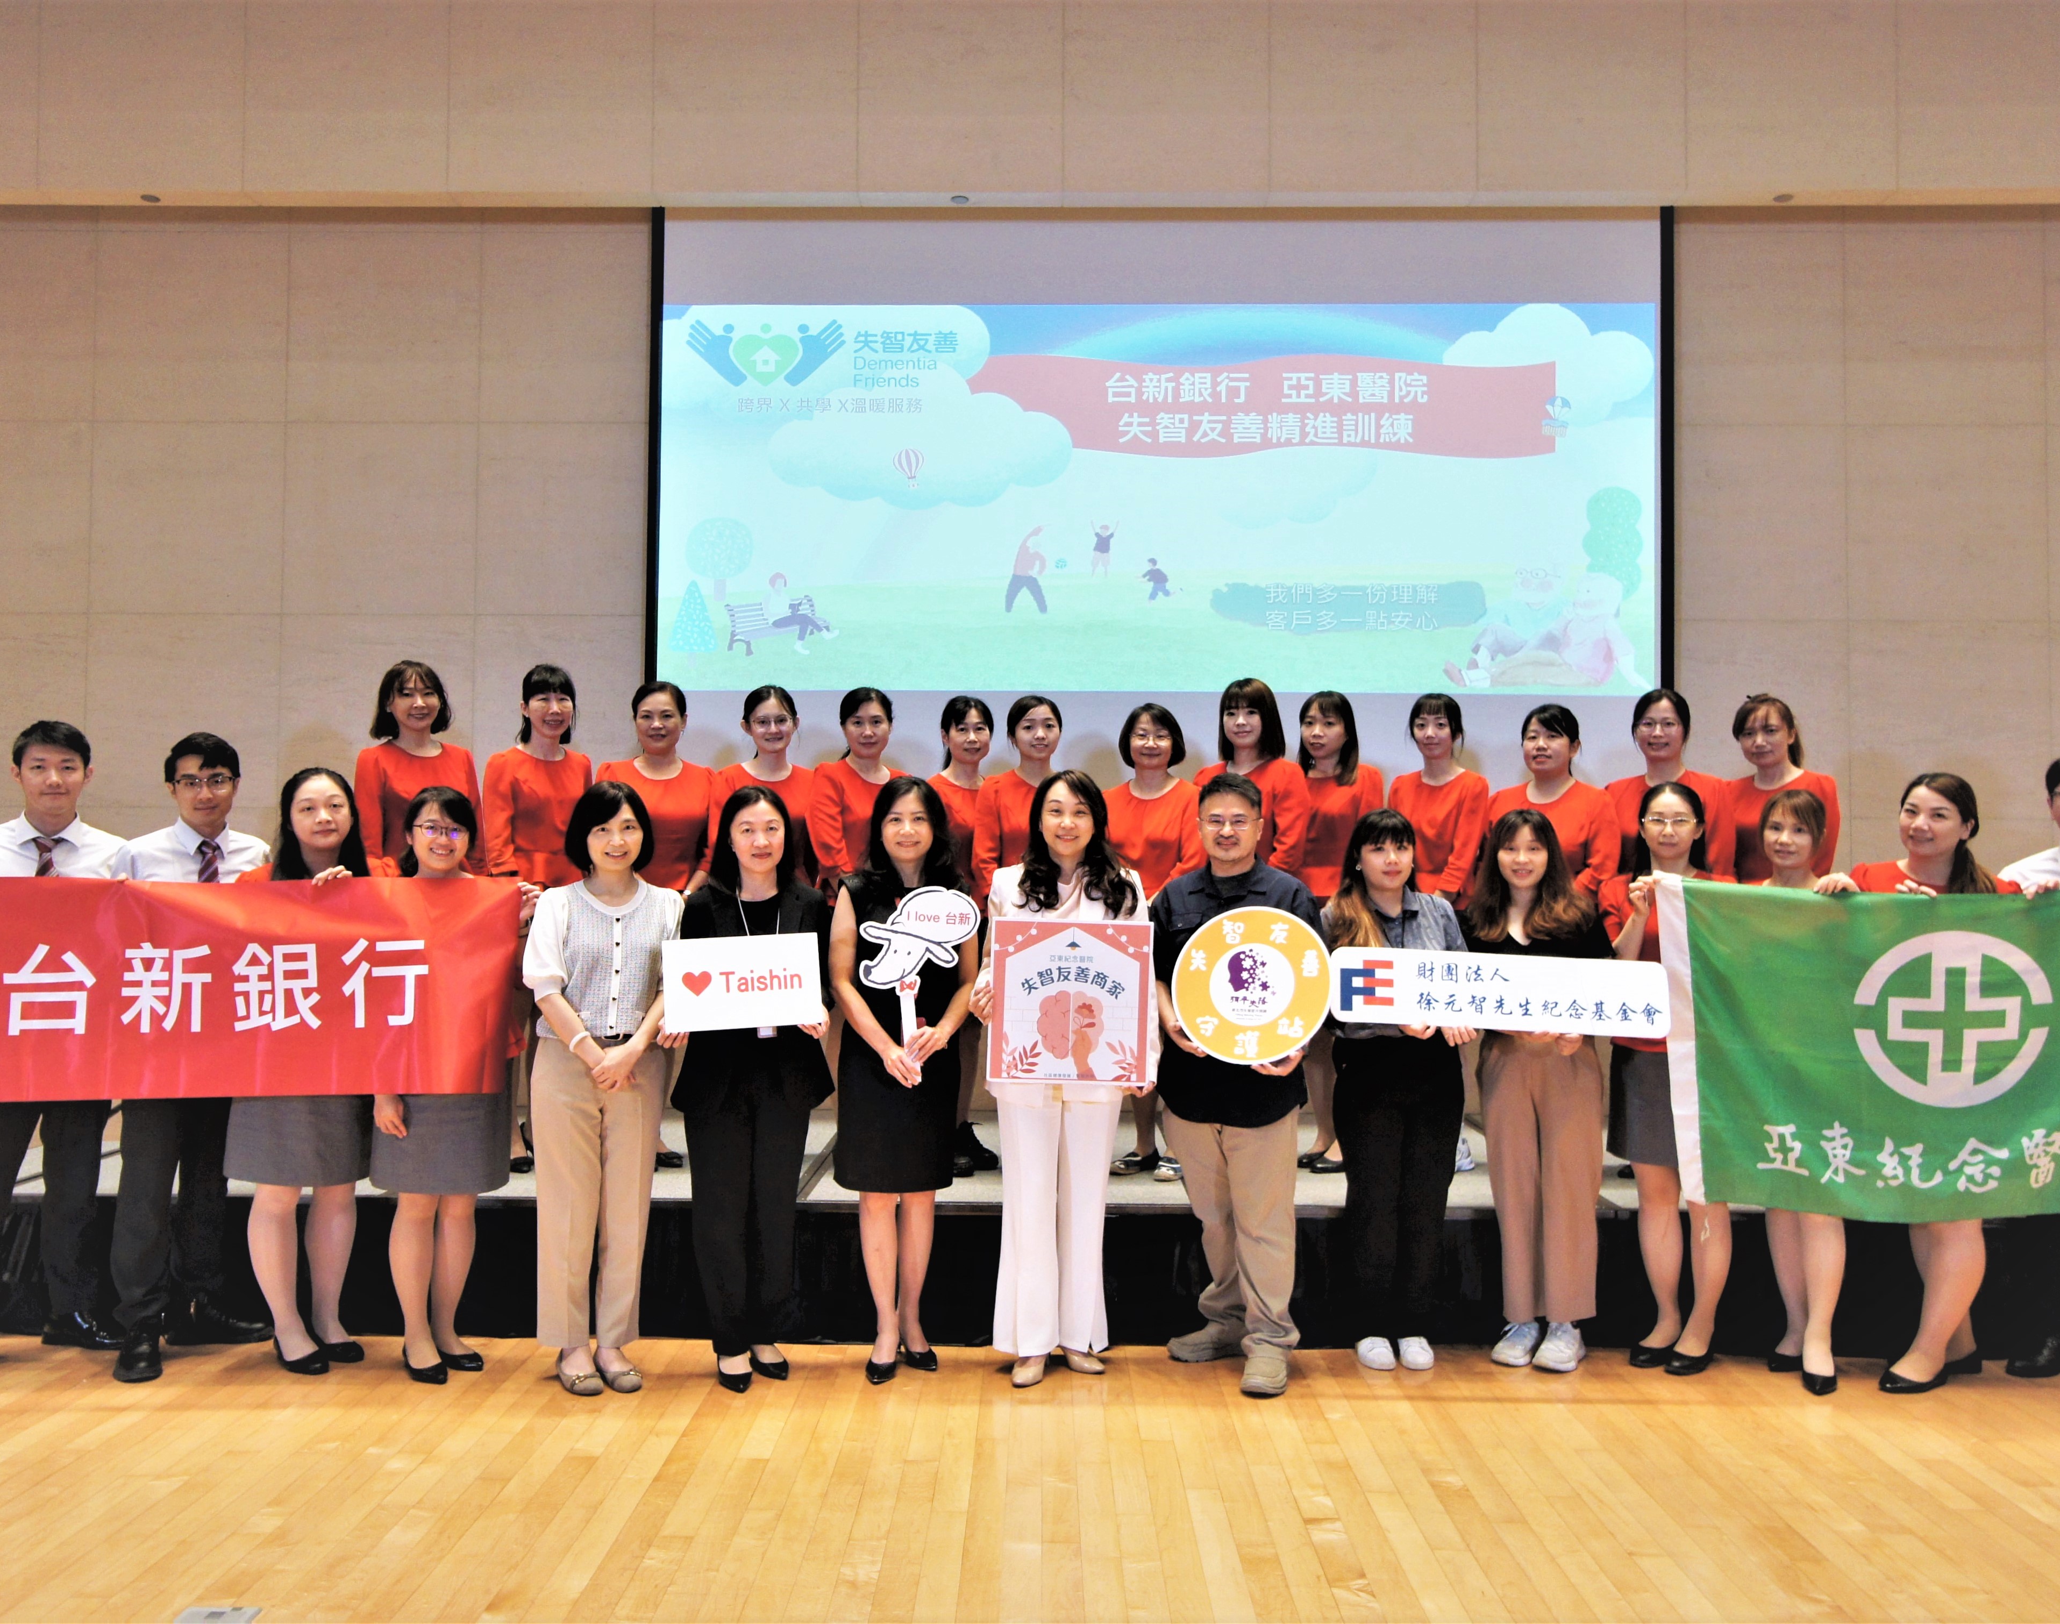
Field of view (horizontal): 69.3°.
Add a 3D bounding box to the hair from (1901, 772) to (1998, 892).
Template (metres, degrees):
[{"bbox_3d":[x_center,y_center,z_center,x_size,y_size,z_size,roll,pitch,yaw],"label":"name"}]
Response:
[{"bbox_3d":[2.543,0.066,4.120,0.250,0.360,0.220,1,-2,-40],"label":"hair"}]

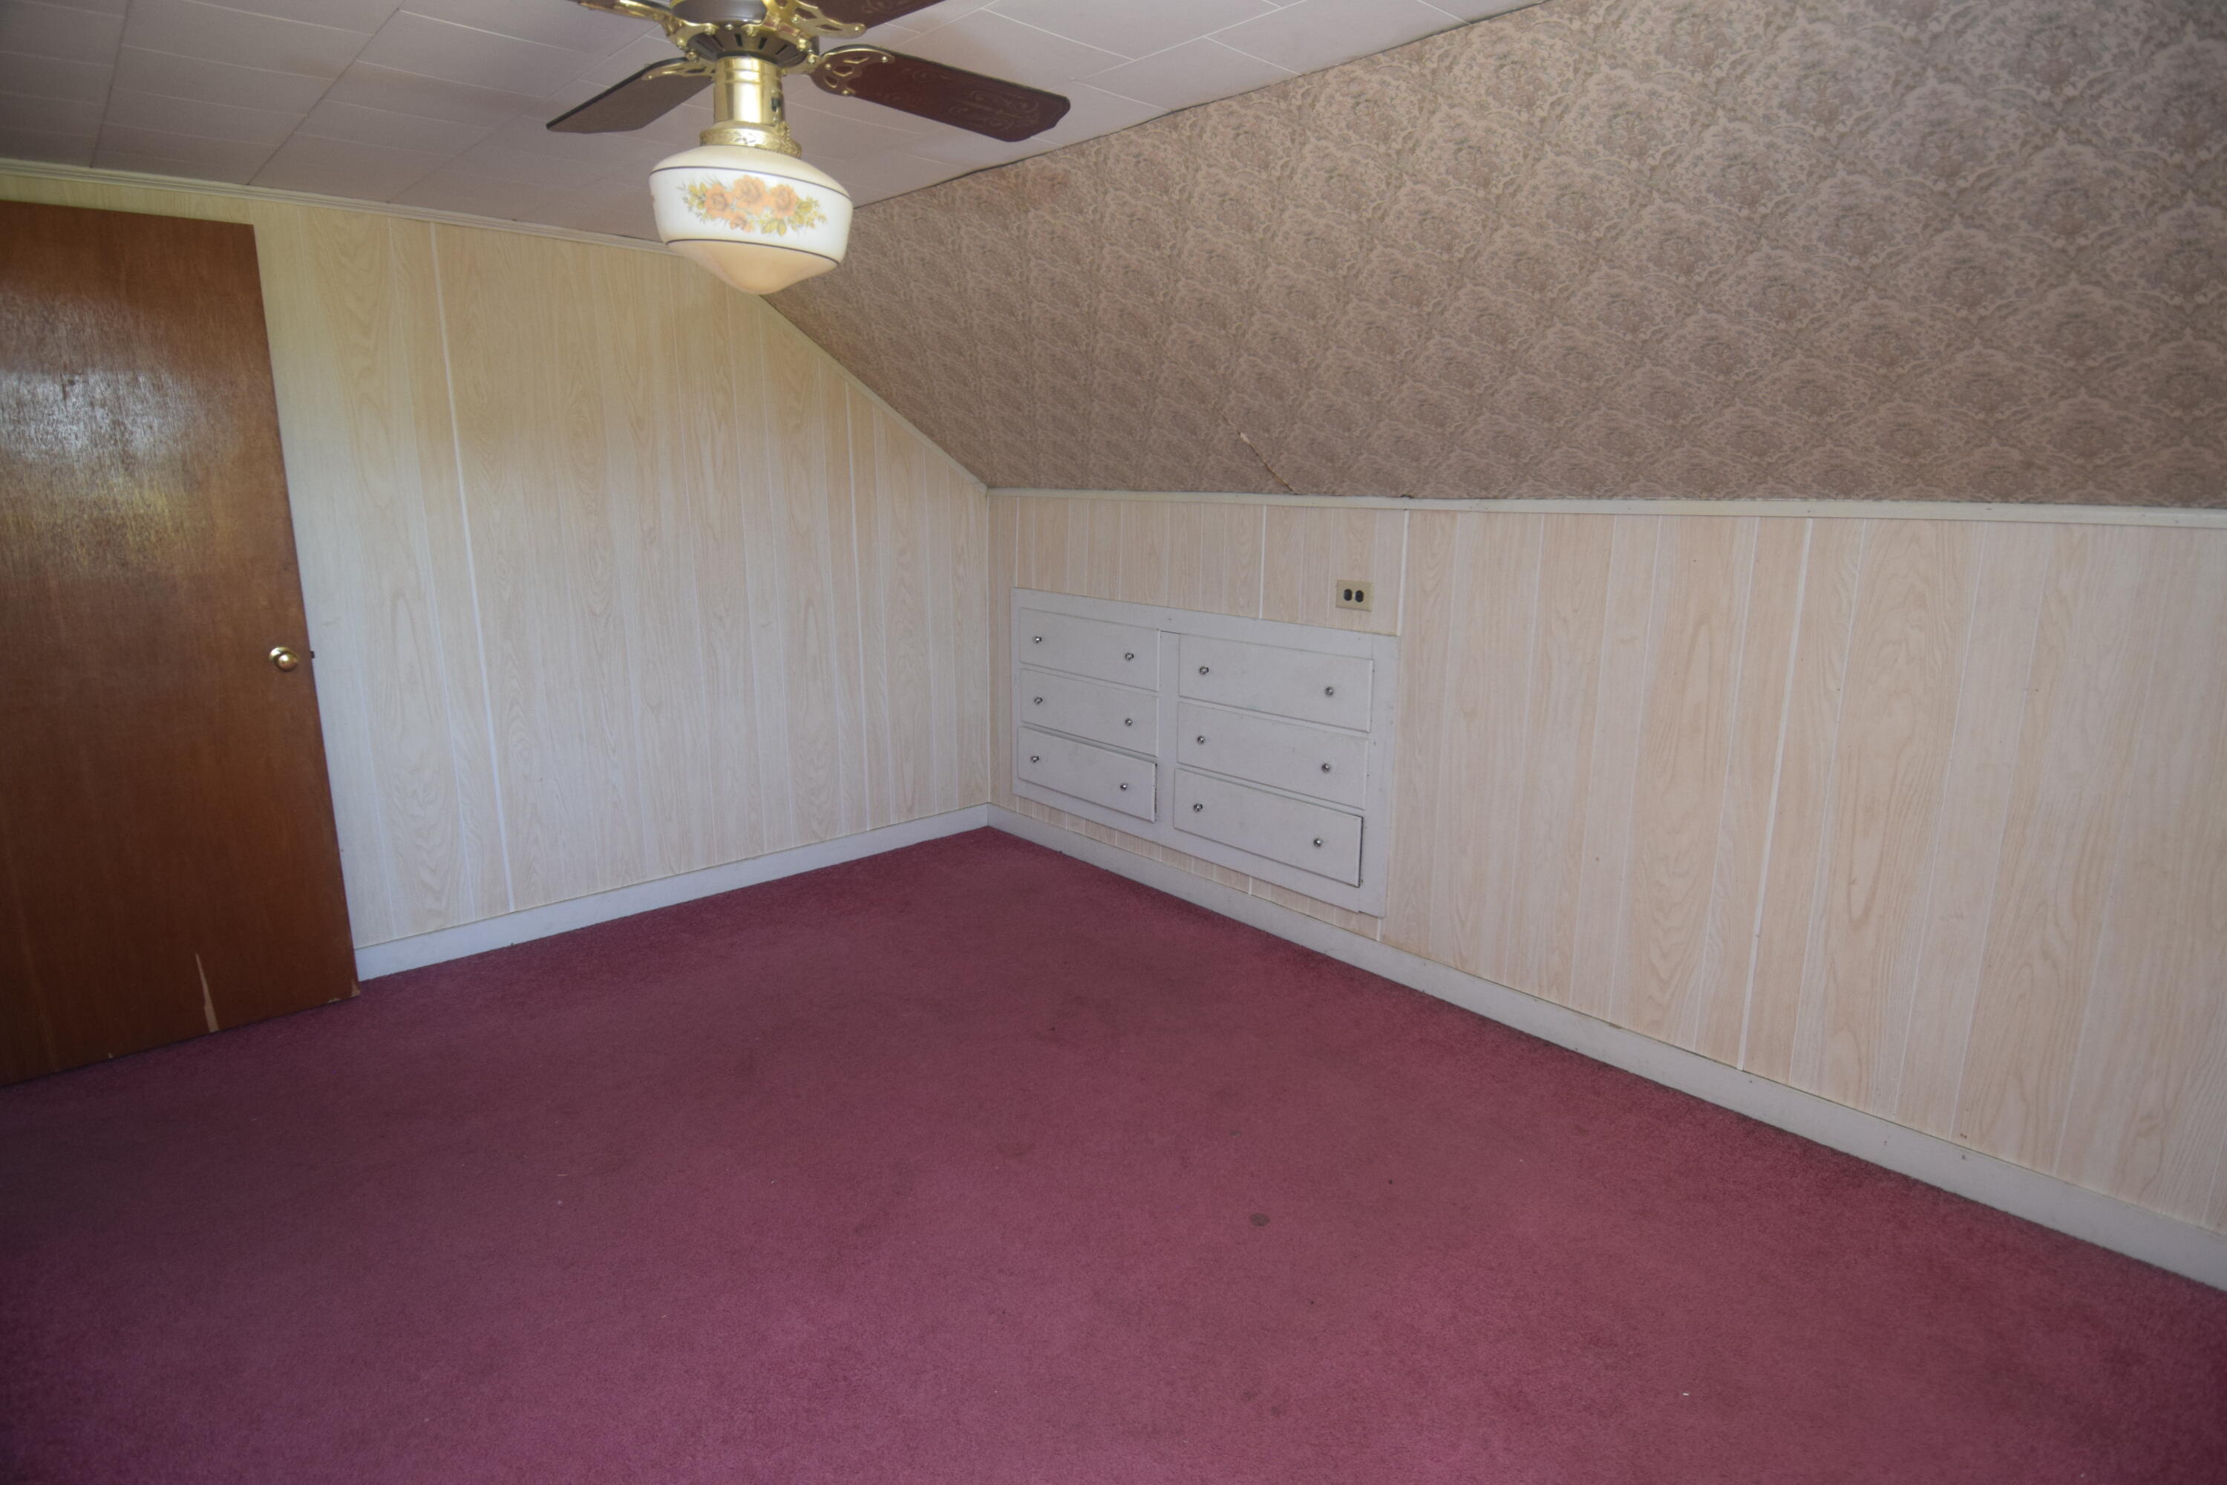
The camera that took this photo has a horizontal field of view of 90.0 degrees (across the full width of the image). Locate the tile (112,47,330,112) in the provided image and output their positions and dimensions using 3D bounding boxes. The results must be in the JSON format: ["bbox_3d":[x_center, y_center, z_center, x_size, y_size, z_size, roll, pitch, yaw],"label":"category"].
[{"bbox_3d":[-1.644,-1.222,2.051,0.305,0.018,0.305,-11,18,-43],"label":"tile"}]

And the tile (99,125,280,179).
[{"bbox_3d":[-2.070,-1.335,2.485,0.305,0.018,0.305,-11,18,-43],"label":"tile"}]

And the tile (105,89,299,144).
[{"bbox_3d":[-1.856,-1.279,2.268,0.305,0.018,0.305,-11,18,-43],"label":"tile"}]

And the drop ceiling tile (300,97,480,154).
[{"bbox_3d":[-1.504,-1.285,2.323,0.305,0.018,0.305,-11,18,-43],"label":"drop ceiling tile"}]

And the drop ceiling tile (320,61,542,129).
[{"bbox_3d":[-1.296,-1.231,2.114,0.305,0.018,0.305,-11,18,-43],"label":"drop ceiling tile"}]

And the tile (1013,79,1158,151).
[{"bbox_3d":[-0.087,-1.212,2.135,0.237,0.018,0.305,-11,18,-43],"label":"tile"}]

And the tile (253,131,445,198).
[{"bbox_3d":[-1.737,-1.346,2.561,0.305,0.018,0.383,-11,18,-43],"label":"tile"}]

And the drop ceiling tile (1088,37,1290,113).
[{"bbox_3d":[0.126,-1.157,1.922,0.236,0.018,0.305,-11,18,-43],"label":"drop ceiling tile"}]

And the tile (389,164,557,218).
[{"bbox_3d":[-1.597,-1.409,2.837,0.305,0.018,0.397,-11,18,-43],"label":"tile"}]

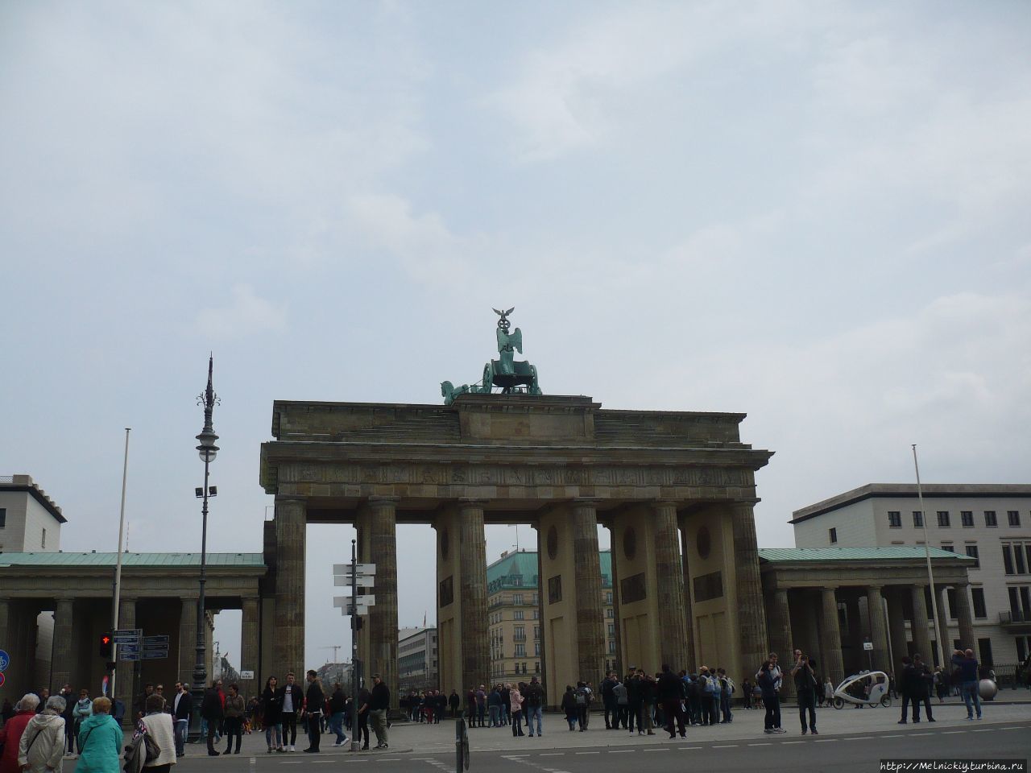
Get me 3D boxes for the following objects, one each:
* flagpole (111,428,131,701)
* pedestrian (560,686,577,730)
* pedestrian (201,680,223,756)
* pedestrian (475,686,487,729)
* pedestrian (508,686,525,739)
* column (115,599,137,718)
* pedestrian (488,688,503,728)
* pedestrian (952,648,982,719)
[{"bbox_3d":[-19.276,9.344,50.784,0.250,14.945,0.250,2,-16,-14],"label":"flagpole"},{"bbox_3d":[1.943,11.723,37.946,0.520,1.570,0.360,-3,-16,5],"label":"pedestrian"},{"bbox_3d":[-7.413,8.072,25.413,0.460,1.730,0.520,-1,-16,-5],"label":"pedestrian"},{"bbox_3d":[-1.492,13.757,44.833,0.400,1.740,0.500,1,-16,-10],"label":"pedestrian"},{"bbox_3d":[0.013,10.435,33.590,0.420,1.600,0.460,7,-18,-29],"label":"pedestrian"},{"bbox_3d":[-21.806,15.248,58.402,1.150,7.150,1.150,2,-17,-14],"label":"column"},{"bbox_3d":[-0.939,13.739,44.746,0.540,1.720,0.360,-5,-16,10],"label":"pedestrian"},{"bbox_3d":[11.785,7.817,27.371,0.600,1.770,0.600,2,-16,-14],"label":"pedestrian"}]

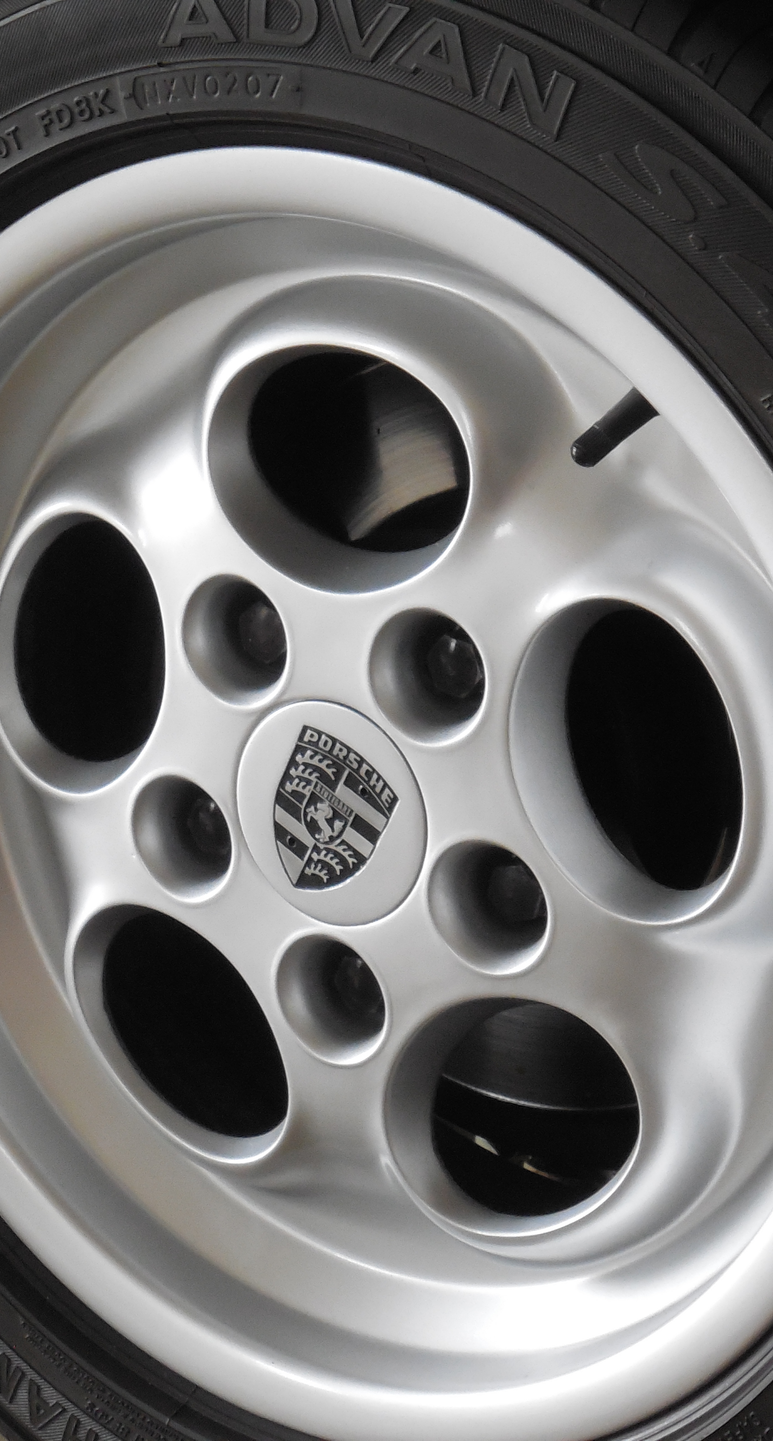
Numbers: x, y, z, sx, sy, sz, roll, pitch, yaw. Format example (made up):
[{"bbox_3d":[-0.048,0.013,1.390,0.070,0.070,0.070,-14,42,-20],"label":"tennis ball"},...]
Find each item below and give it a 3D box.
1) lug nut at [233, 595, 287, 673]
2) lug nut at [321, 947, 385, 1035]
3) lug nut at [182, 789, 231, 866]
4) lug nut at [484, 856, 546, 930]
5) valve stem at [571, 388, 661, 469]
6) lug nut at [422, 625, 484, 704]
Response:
[{"bbox_3d":[-0.035,-0.032,1.180,0.025,0.025,0.024,11,20,33],"label":"lug nut"},{"bbox_3d":[-0.003,0.087,1.192,0.025,0.025,0.024,11,20,33],"label":"lug nut"},{"bbox_3d":[-0.054,0.034,1.213,0.025,0.025,0.024,11,20,33],"label":"lug nut"},{"bbox_3d":[0.048,0.054,1.145,0.025,0.025,0.024,11,20,33],"label":"lug nut"},{"bbox_3d":[0.073,-0.091,1.060,0.036,0.012,0.012,-41,27,-8],"label":"valve stem"},{"bbox_3d":[0.028,-0.020,1.138,0.025,0.025,0.024,11,20,33],"label":"lug nut"}]

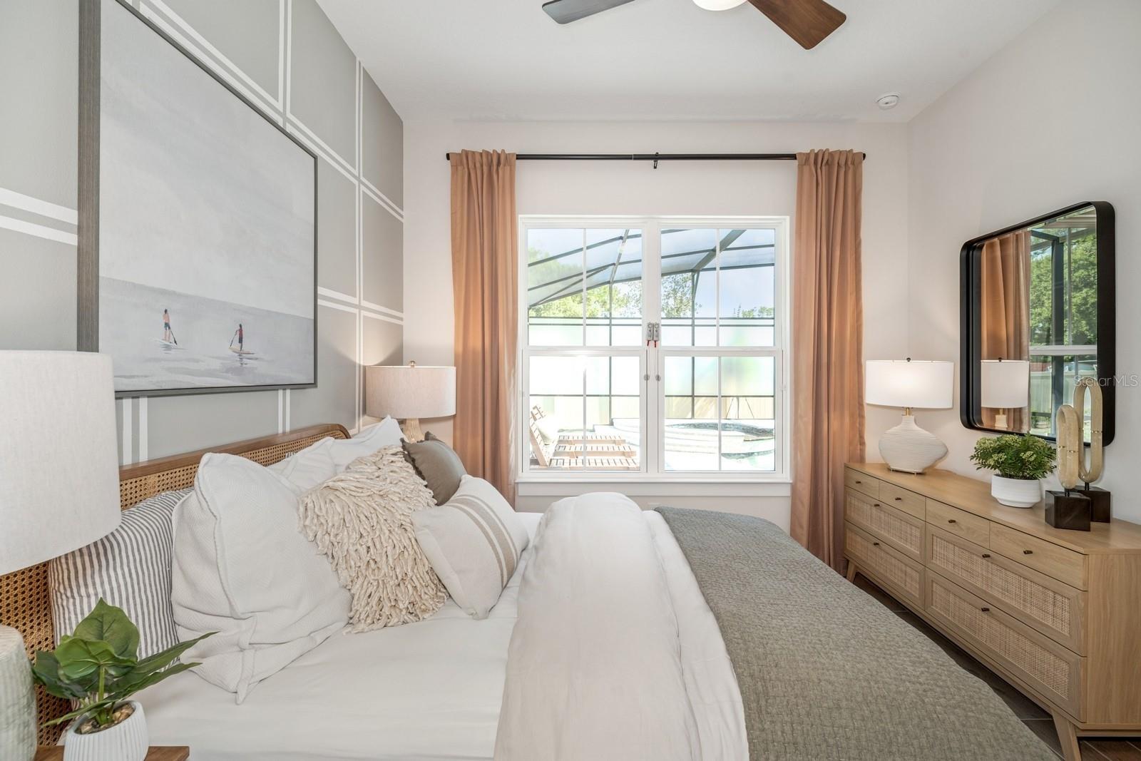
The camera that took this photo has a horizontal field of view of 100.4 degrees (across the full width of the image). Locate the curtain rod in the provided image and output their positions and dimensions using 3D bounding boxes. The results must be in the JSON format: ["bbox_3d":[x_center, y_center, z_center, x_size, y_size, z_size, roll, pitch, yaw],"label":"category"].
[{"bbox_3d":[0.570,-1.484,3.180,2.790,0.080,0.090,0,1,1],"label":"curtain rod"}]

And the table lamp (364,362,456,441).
[{"bbox_3d":[-0.917,0.286,2.740,0.480,0.790,0.480,0,1,0],"label":"table lamp"}]

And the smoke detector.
[{"bbox_3d":[2.000,-1.747,2.990,0.137,0.042,0.137,0,0,0],"label":"smoke detector"}]

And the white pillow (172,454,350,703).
[{"bbox_3d":[-0.701,0.433,1.210,0.200,0.490,0.460,-15,-7,12],"label":"white pillow"}]

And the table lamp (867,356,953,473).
[{"bbox_3d":[2.007,0.209,2.820,0.260,0.680,0.440,-1,1,-38],"label":"table lamp"}]

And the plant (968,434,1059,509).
[{"bbox_3d":[2.000,0.402,2.140,0.290,0.315,0.290,0,1,0],"label":"plant"}]

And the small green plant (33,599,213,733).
[{"bbox_3d":[-0.818,0.541,0.870,0.240,0.280,0.240,0,1,0],"label":"small green plant"}]

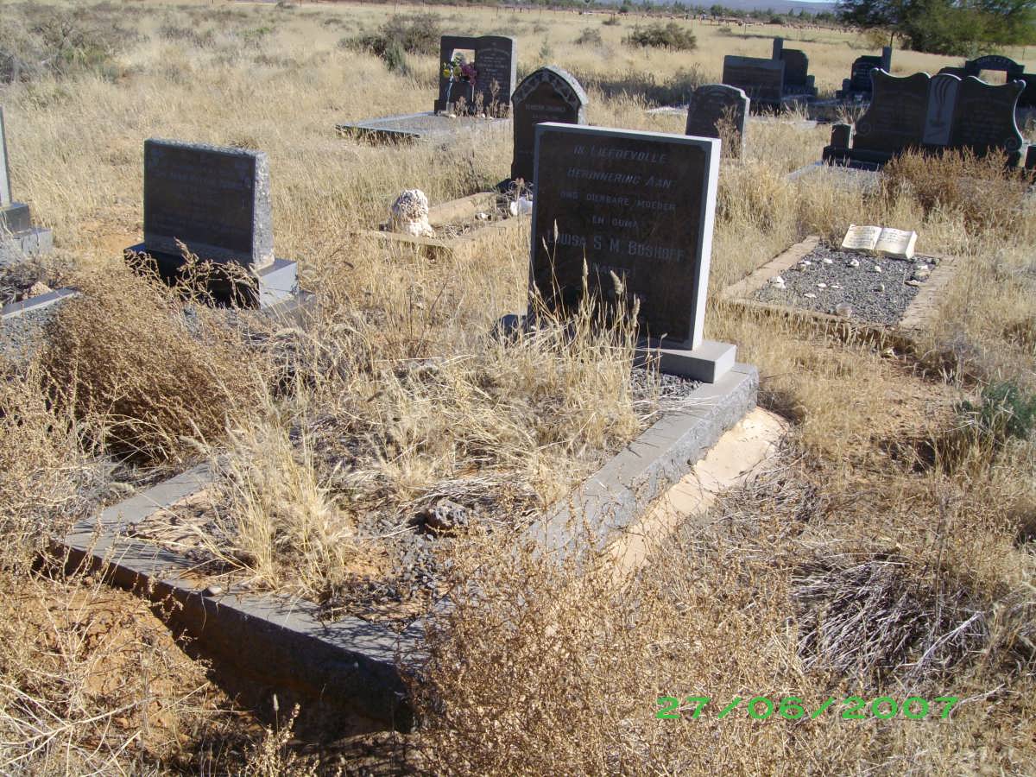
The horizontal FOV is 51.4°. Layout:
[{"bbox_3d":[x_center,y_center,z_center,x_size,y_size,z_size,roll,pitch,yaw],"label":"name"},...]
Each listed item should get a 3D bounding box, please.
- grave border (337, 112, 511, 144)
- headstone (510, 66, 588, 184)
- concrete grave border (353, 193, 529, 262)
[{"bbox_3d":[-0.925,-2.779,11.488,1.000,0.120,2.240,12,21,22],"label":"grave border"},{"bbox_3d":[0.219,-1.817,7.478,0.490,0.820,0.130,13,22,24],"label":"headstone"},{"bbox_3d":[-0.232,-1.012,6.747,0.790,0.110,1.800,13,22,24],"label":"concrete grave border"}]

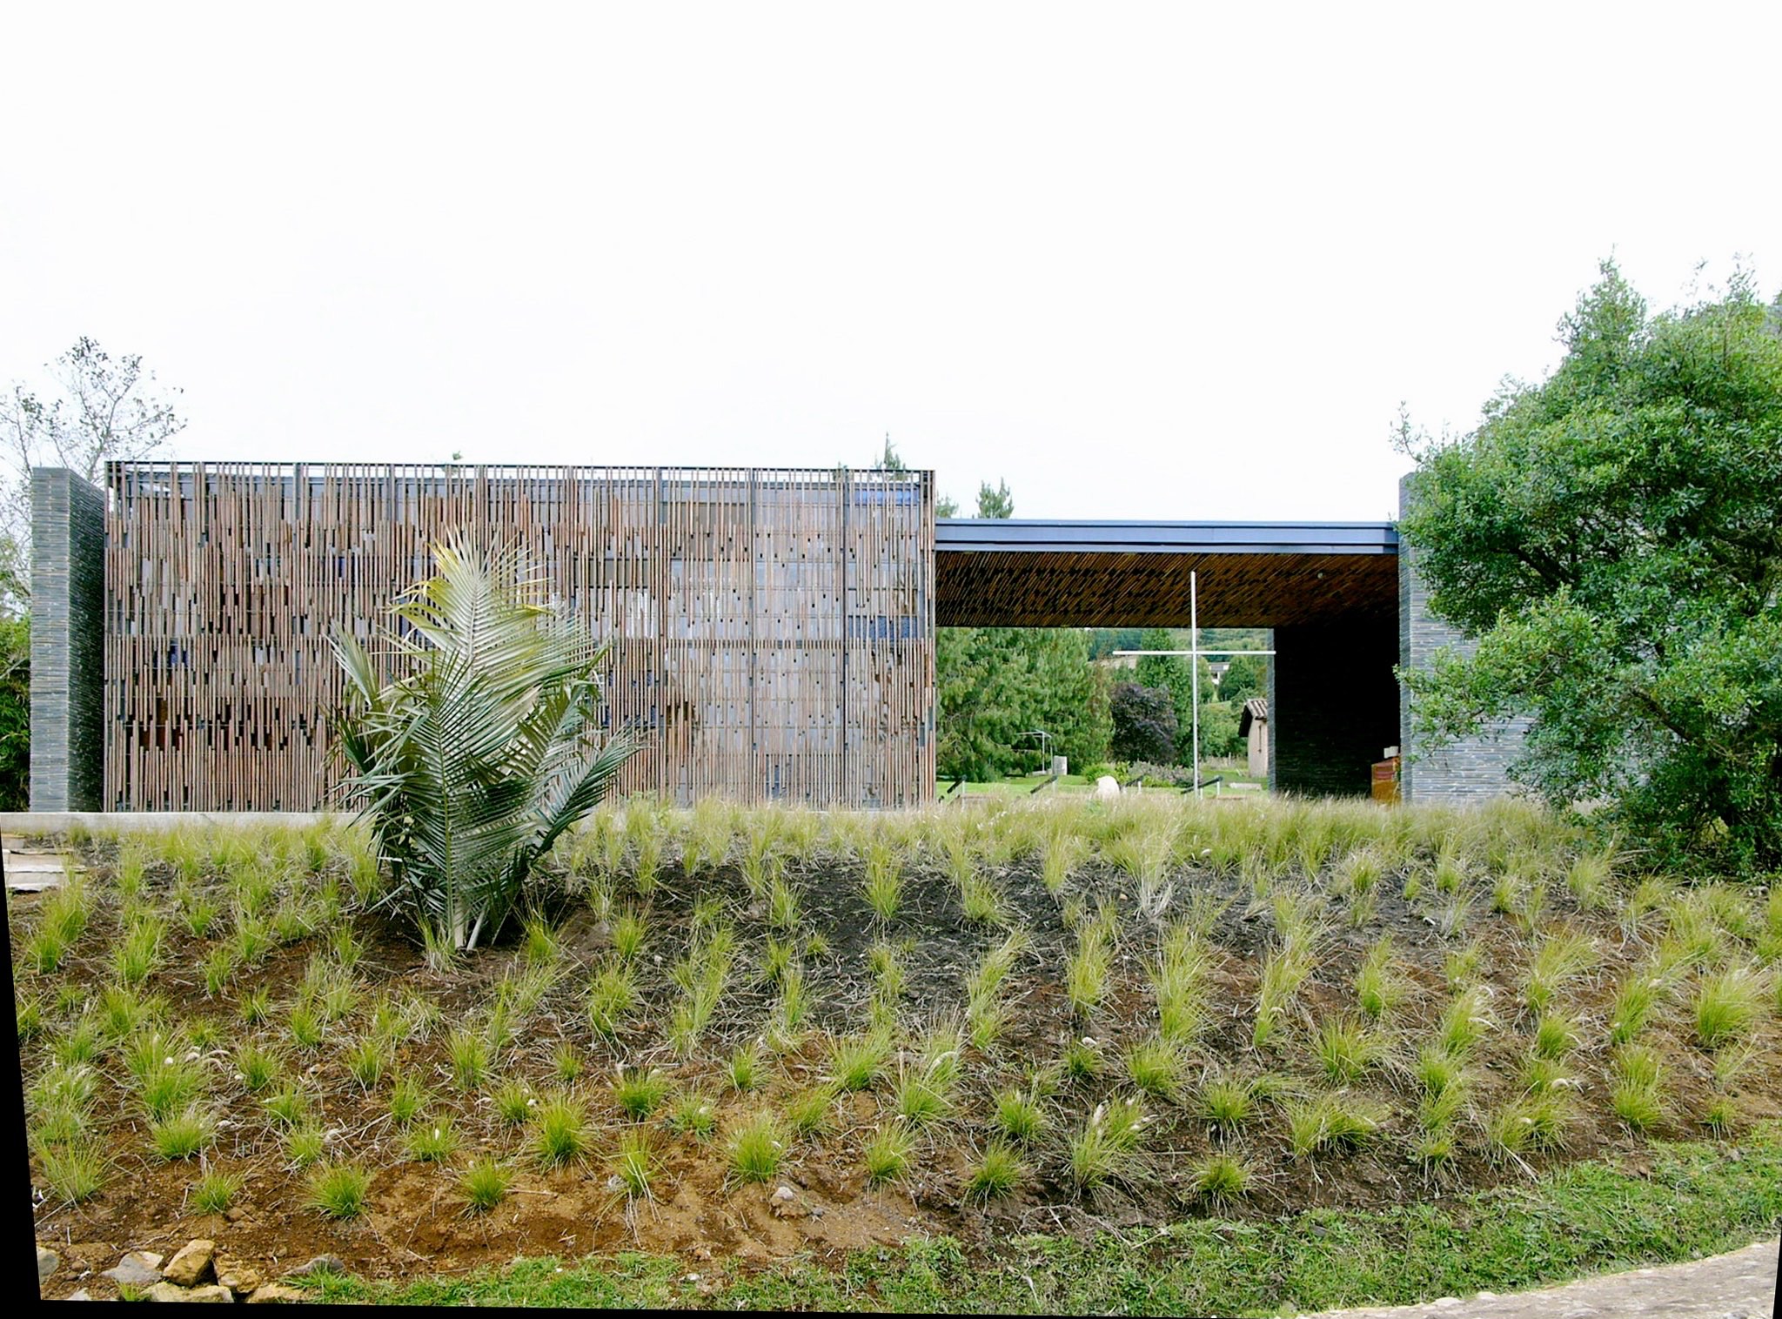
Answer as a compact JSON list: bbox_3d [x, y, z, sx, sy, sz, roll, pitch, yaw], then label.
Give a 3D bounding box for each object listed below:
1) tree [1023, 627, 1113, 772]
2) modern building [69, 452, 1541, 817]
[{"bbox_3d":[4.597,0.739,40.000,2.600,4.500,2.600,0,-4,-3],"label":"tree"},{"bbox_3d":[-1.150,-0.030,19.900,16.900,4.100,5.000,0,-4,-3],"label":"modern building"}]

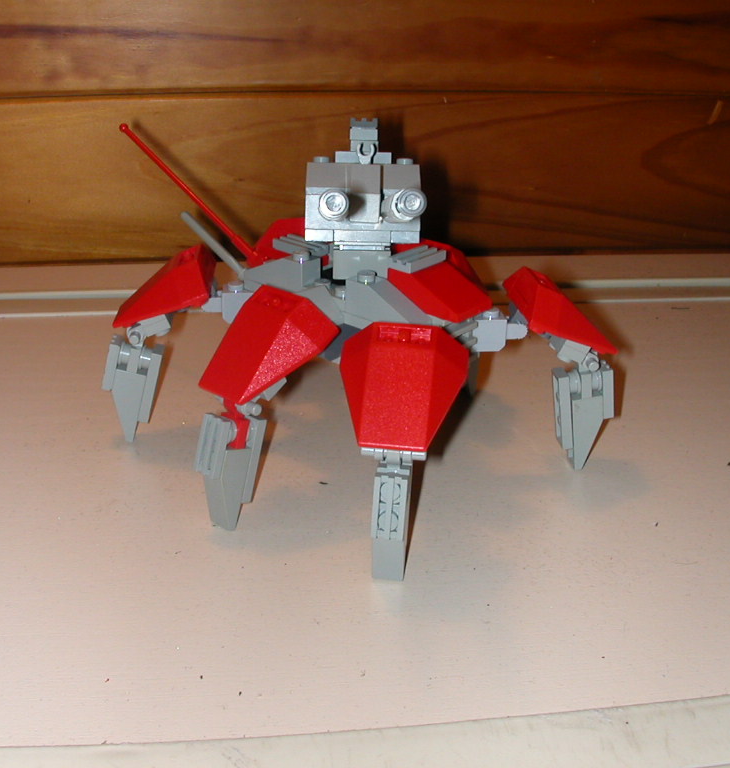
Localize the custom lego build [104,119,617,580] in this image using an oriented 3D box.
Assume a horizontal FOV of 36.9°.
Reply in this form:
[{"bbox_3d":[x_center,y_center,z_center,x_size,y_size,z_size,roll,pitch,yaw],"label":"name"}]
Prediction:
[{"bbox_3d":[-0.003,-0.022,0.312,0.157,0.094,0.140,3,26,5],"label":"custom lego build"}]

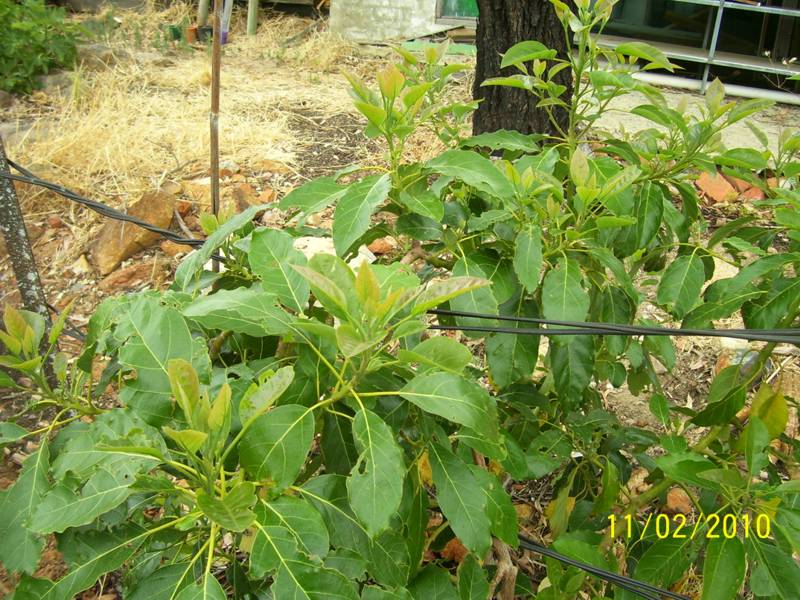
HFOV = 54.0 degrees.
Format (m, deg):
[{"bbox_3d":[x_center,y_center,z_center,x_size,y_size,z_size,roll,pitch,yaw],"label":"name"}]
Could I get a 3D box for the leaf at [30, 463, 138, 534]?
[{"bbox_3d":[-0.425,0.270,1.065,0.139,0.025,0.080,-15,43,-12],"label":"leaf"}]

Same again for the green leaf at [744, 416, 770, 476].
[{"bbox_3d":[0.726,0.297,1.595,0.055,0.142,0.025,-15,23,-27],"label":"green leaf"}]

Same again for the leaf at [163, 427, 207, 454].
[{"bbox_3d":[-0.308,0.201,1.125,0.055,0.050,0.030,-42,14,-22],"label":"leaf"}]

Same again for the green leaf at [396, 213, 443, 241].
[{"bbox_3d":[0.043,-0.161,1.720,0.116,0.025,0.075,-3,51,20],"label":"green leaf"}]

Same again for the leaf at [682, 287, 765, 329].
[{"bbox_3d":[0.607,0.016,1.475,0.163,0.025,0.065,-19,47,-4],"label":"leaf"}]

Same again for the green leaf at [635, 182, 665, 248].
[{"bbox_3d":[0.467,-0.158,1.475,0.050,0.025,0.138,16,68,-10],"label":"green leaf"}]

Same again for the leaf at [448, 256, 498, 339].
[{"bbox_3d":[0.137,-0.007,1.470,0.090,0.025,0.159,-6,68,-2],"label":"leaf"}]

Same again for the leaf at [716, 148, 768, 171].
[{"bbox_3d":[0.766,-0.311,1.760,0.111,0.025,0.055,11,36,21],"label":"leaf"}]

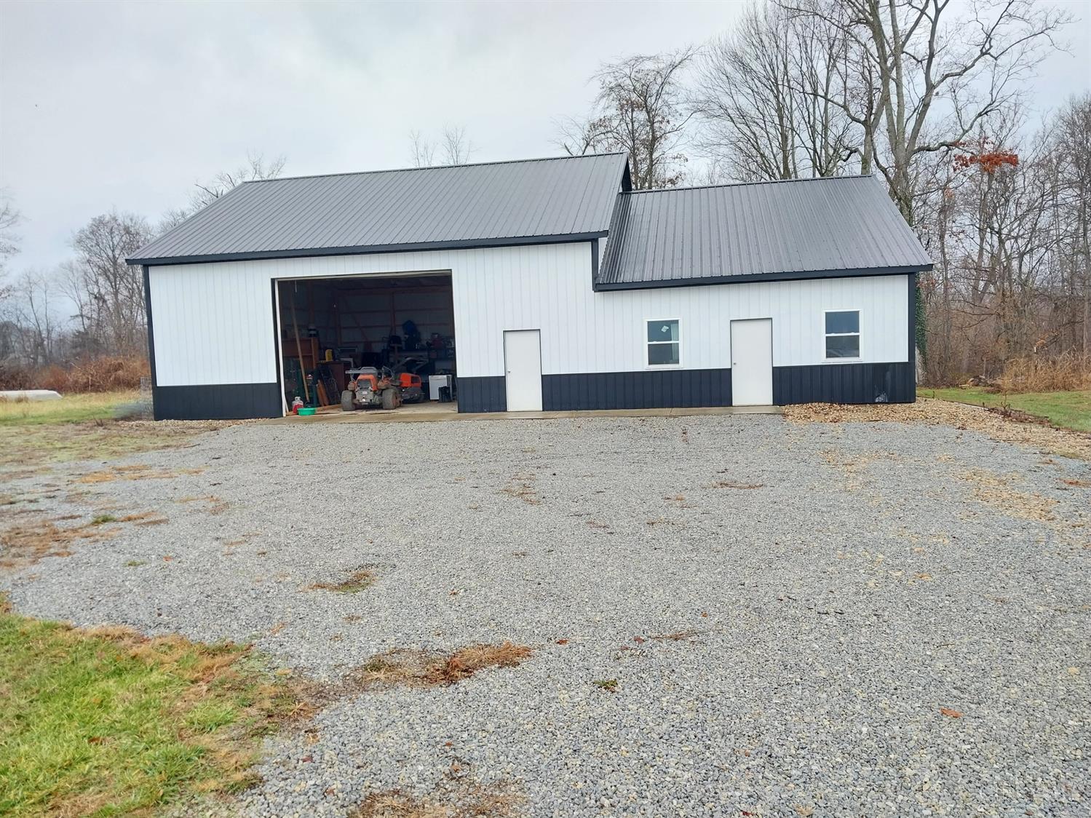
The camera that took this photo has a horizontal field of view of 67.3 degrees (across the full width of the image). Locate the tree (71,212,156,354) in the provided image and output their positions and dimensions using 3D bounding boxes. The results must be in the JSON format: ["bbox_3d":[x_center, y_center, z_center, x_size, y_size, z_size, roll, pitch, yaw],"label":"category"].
[{"bbox_3d":[-29.422,-7.569,56.453,5.767,11.987,5.767,-1,4,10],"label":"tree"}]

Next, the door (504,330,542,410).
[{"bbox_3d":[-0.538,-0.964,20.415,0.945,2.031,0.080,-1,4,10],"label":"door"}]

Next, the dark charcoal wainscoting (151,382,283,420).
[{"bbox_3d":[-8.791,-0.189,21.962,3.647,0.907,0.080,-1,4,10],"label":"dark charcoal wainscoting"}]

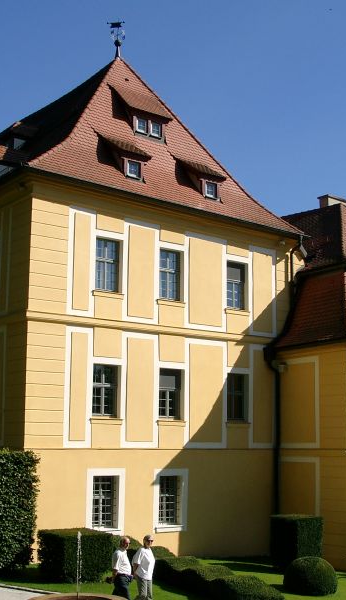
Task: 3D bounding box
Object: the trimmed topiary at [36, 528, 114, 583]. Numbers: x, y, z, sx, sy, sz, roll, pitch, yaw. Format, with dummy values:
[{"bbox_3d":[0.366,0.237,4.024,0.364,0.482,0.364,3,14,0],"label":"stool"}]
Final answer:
[{"bbox_3d":[-2.536,6.655,20.599,1.400,1.080,1.450,8,-12,-35],"label":"trimmed topiary"}]

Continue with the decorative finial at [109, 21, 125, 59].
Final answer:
[{"bbox_3d":[-2.118,-9.950,30.033,0.660,1.550,0.400,1,-10,-4],"label":"decorative finial"}]

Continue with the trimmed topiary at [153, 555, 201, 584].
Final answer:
[{"bbox_3d":[0.136,6.672,19.383,1.000,0.750,1.000,8,-12,-37],"label":"trimmed topiary"}]

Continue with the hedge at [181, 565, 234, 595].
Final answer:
[{"bbox_3d":[0.931,6.539,18.526,1.100,0.700,1.400,8,-12,-35],"label":"hedge"}]

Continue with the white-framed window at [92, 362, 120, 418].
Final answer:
[{"bbox_3d":[-2.026,2.724,23.363,1.000,1.640,0.200,8,-13,-37],"label":"white-framed window"}]

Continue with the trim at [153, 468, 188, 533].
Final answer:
[{"bbox_3d":[-0.076,6.248,24.508,1.303,1.902,0.200,8,-12,-37],"label":"trim"}]

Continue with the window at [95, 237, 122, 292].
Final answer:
[{"bbox_3d":[-2.103,-1.103,25.015,0.980,1.760,0.200,8,-12,-37],"label":"window"}]

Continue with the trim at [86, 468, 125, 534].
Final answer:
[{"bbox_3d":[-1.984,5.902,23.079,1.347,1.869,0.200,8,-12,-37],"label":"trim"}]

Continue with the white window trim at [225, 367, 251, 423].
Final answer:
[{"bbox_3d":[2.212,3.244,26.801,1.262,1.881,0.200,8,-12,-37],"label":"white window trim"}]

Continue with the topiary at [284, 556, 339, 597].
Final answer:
[{"bbox_3d":[3.305,6.535,18.875,1.260,0.880,1.260,1,-10,0],"label":"topiary"}]

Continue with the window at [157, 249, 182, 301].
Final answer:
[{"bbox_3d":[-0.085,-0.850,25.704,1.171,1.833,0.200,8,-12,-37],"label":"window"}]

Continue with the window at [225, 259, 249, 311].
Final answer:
[{"bbox_3d":[2.248,-0.480,28.281,0.980,1.770,0.200,8,-12,-37],"label":"window"}]

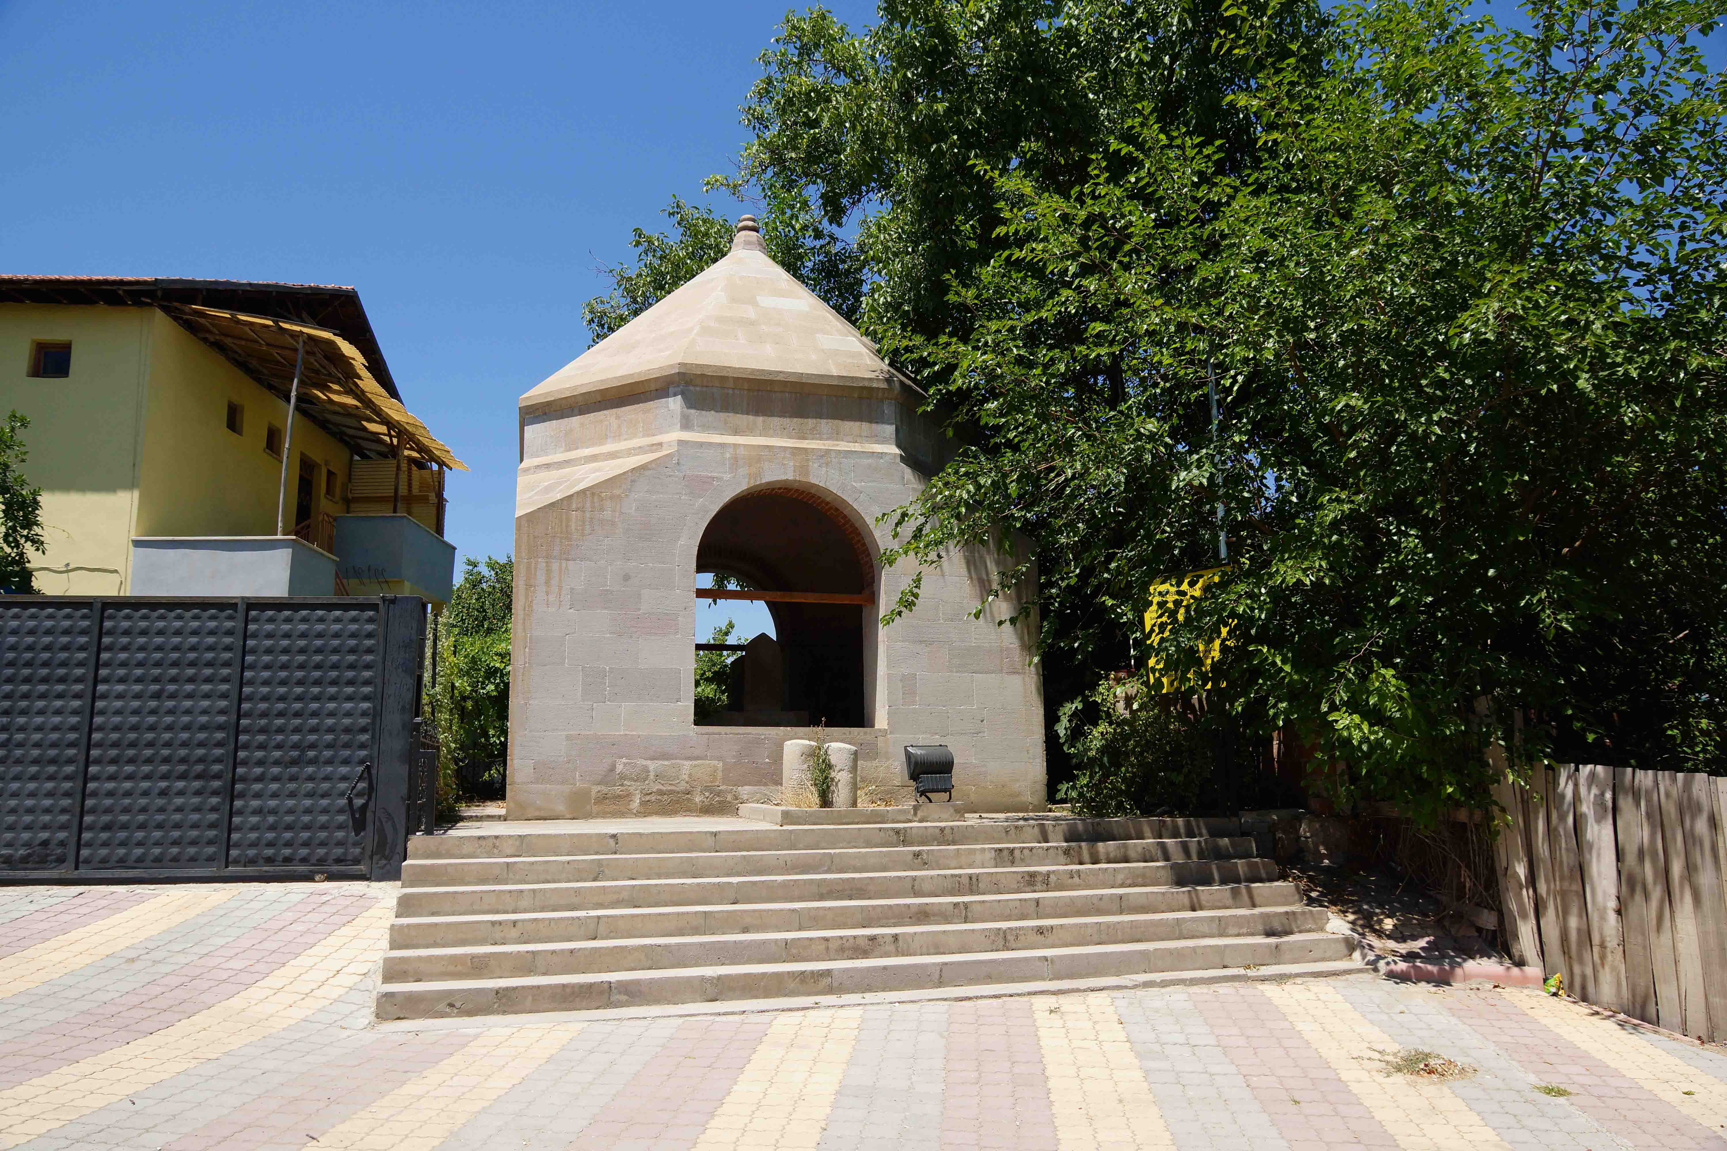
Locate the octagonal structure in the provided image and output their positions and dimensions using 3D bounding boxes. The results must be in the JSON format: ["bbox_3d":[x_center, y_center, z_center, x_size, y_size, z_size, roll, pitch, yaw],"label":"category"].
[{"bbox_3d":[-1.451,-0.959,14.362,5.353,7.563,5.340,2,-10,-15],"label":"octagonal structure"}]

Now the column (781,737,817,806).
[{"bbox_3d":[-0.549,1.706,9.807,0.300,0.607,0.300,-1,-10,0],"label":"column"}]

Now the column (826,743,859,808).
[{"bbox_3d":[-0.190,1.732,9.903,0.271,0.579,0.271,-1,-10,0],"label":"column"}]

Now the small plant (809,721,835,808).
[{"bbox_3d":[-0.338,1.581,9.652,0.213,0.739,0.202,2,-10,-15],"label":"small plant"}]

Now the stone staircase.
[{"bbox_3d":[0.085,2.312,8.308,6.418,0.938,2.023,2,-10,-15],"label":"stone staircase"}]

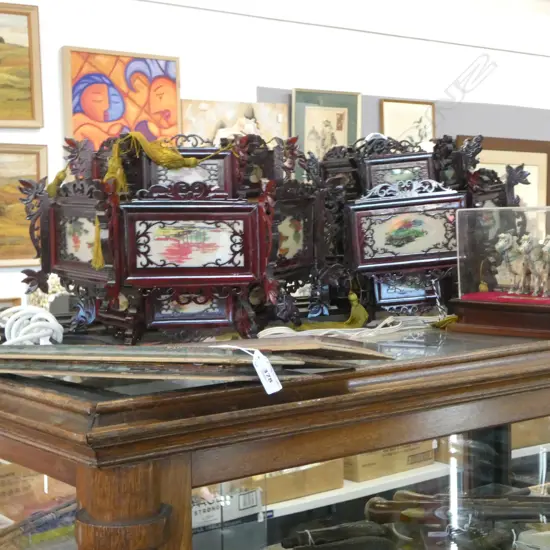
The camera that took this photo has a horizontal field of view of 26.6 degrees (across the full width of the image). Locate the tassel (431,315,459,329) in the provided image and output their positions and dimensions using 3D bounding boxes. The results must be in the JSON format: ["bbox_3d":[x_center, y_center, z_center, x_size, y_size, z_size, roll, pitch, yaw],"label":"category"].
[{"bbox_3d":[0.238,0.065,1.637,0.043,0.020,0.028,-2,7,-20],"label":"tassel"}]

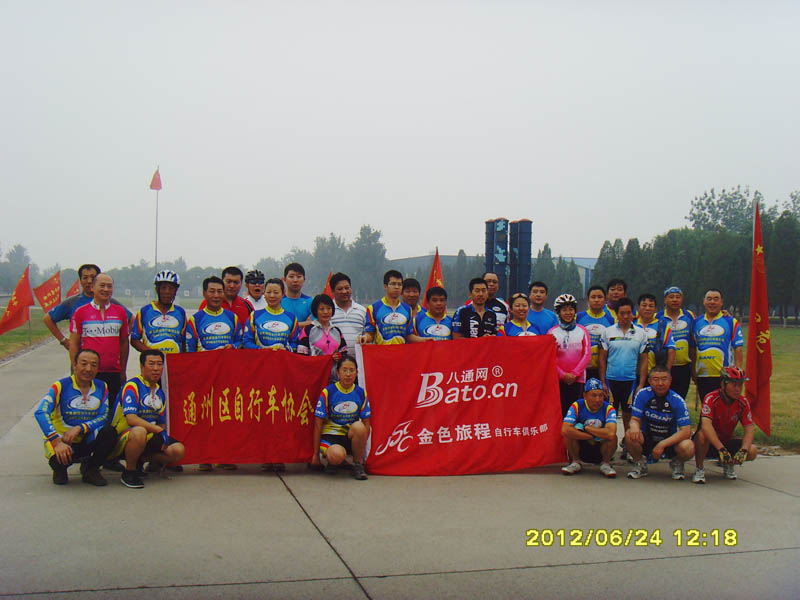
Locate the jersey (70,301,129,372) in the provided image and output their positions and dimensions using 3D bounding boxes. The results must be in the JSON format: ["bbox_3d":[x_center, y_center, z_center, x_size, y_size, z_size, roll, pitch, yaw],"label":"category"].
[{"bbox_3d":[-2.613,0.322,7.850,0.480,0.610,0.290,1,0,-14],"label":"jersey"}]

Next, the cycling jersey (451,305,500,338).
[{"bbox_3d":[0.746,0.368,8.850,0.470,0.630,0.290,1,0,-10],"label":"cycling jersey"}]

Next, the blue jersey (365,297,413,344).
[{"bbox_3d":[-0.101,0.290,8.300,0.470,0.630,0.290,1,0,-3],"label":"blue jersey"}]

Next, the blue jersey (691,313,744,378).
[{"bbox_3d":[3.276,0.475,9.300,0.550,0.670,0.300,1,0,14],"label":"blue jersey"}]

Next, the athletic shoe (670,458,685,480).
[{"bbox_3d":[2.498,1.537,8.100,0.115,0.130,0.280,1,0,7],"label":"athletic shoe"}]

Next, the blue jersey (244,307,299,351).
[{"bbox_3d":[-1.197,0.354,8.300,0.490,0.600,0.320,1,0,-14],"label":"blue jersey"}]

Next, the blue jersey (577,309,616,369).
[{"bbox_3d":[2.016,0.403,9.200,0.470,0.610,0.280,1,0,5],"label":"blue jersey"}]

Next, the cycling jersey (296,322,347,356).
[{"bbox_3d":[-0.692,0.454,7.950,0.440,0.570,0.270,1,0,-11],"label":"cycling jersey"}]

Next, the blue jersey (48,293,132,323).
[{"bbox_3d":[-2.781,0.238,8.100,0.740,0.620,0.300,1,0,-14],"label":"blue jersey"}]

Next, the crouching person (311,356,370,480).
[{"bbox_3d":[-0.538,1.043,8.150,0.550,1.070,0.720,1,0,-7],"label":"crouching person"}]

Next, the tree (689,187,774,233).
[{"bbox_3d":[34.941,-4.238,95.000,9.300,14.200,8.500,1,0,20],"label":"tree"}]

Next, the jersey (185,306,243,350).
[{"bbox_3d":[-1.698,0.362,8.250,0.500,0.620,0.320,1,0,-18],"label":"jersey"}]

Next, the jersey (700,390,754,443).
[{"bbox_3d":[3.070,1.111,8.450,0.470,0.530,0.360,1,0,-2],"label":"jersey"}]

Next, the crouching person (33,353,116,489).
[{"bbox_3d":[-2.700,0.949,7.500,0.670,1.070,0.750,1,0,-14],"label":"crouching person"}]

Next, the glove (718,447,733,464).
[{"bbox_3d":[2.907,1.389,8.050,0.120,0.160,0.100,1,0,11],"label":"glove"}]

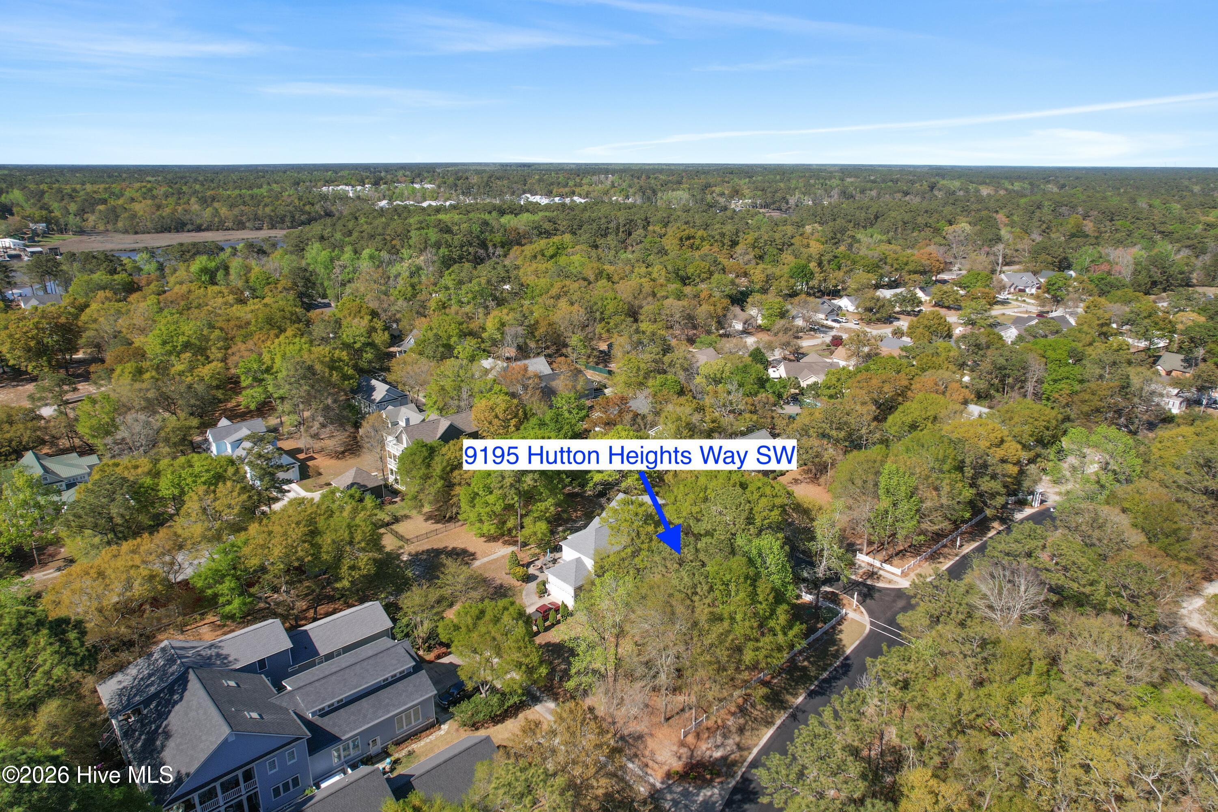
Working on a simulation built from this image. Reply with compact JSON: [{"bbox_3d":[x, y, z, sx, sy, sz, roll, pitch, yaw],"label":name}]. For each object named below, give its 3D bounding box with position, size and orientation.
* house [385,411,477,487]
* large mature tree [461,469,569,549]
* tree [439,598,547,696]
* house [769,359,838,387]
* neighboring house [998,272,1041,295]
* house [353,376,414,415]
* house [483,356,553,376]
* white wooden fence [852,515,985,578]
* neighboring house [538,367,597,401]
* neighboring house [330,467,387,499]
[{"bbox_3d":[-33.730,7.530,144.710,18.820,11.580,12.060,-15,24,-40],"label":"house"},{"bbox_3d":[-15.460,14.380,119.490,14.960,14.280,13.510,0,18,0],"label":"large mature tree"},{"bbox_3d":[-13.660,29.710,89.240,12.000,11.200,11.700,0,18,0],"label":"tree"},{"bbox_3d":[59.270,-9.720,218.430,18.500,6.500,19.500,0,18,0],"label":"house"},{"bbox_3d":[210.130,-62.920,380.060,19.000,8.200,16.000,-1,18,-2],"label":"neighboring house"},{"bbox_3d":[-59.670,-2.850,194.980,10.000,7.500,14.200,-17,25,-42],"label":"house"},{"bbox_3d":[-25.790,-9.920,218.020,18.000,6.800,13.000,-17,25,-42],"label":"house"},{"bbox_3d":[55.460,22.040,129.380,32.300,1.200,8.200,-16,24,-40],"label":"white wooden fence"},{"bbox_3d":[-13.250,-5.730,204.910,15.200,7.000,13.800,-13,22,-36],"label":"neighboring house"},{"bbox_3d":[-48.470,14.790,143.900,7.500,5.600,7.900,-17,25,-42],"label":"neighboring house"}]

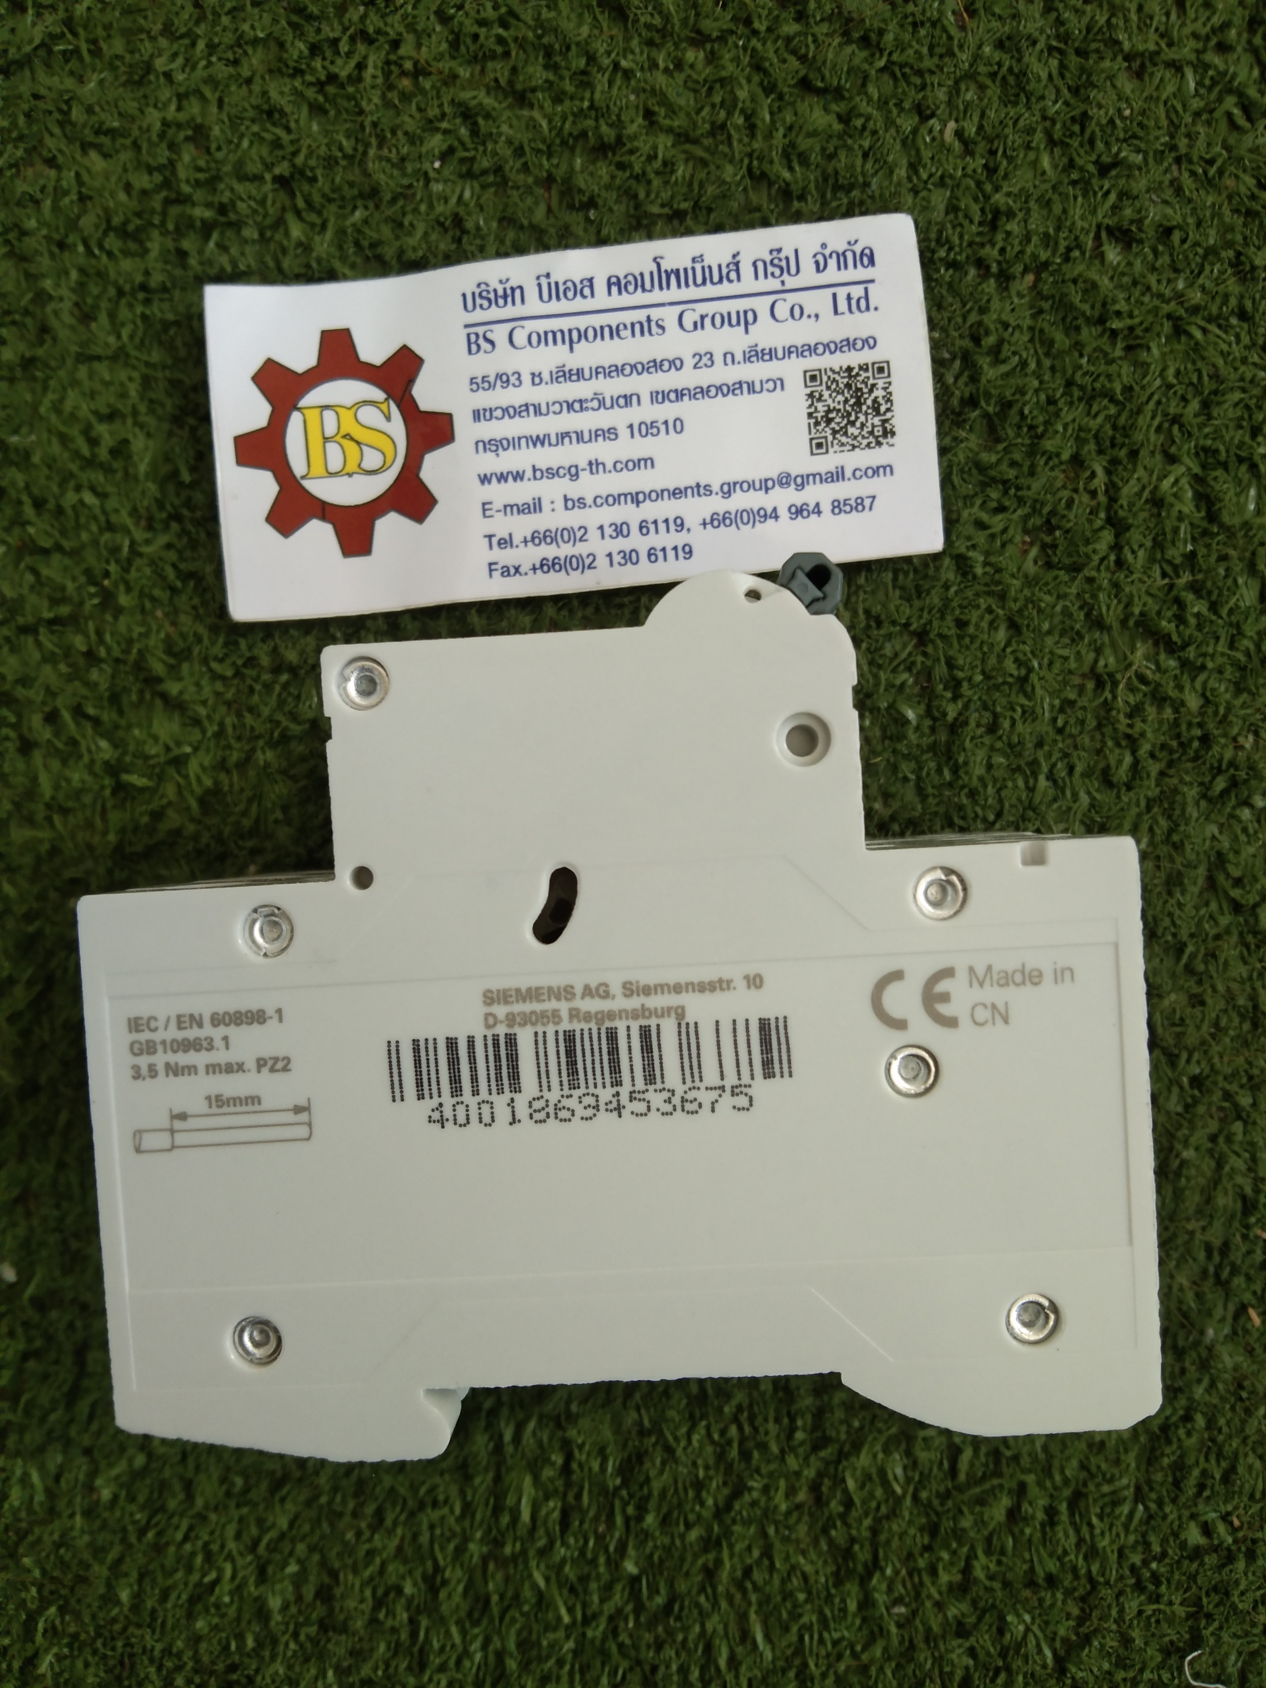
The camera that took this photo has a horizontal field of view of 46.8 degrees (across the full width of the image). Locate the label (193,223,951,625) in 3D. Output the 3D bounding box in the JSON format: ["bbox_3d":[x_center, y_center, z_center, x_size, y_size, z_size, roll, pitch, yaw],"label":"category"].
[{"bbox_3d":[-0.006,-0.044,0.150,0.074,0.004,0.035,-5,90,0],"label":"label"}]

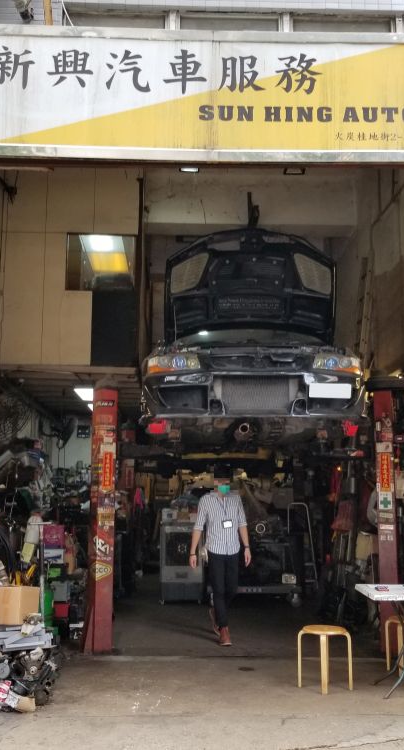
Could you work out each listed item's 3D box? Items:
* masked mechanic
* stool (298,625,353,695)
[{"bbox_3d":[0.172,1.742,7.454,0.570,1.730,0.480,1,-8,-6],"label":"masked mechanic"},{"bbox_3d":[0.945,2.195,5.809,0.390,0.440,0.390,1,-8,-1],"label":"stool"}]

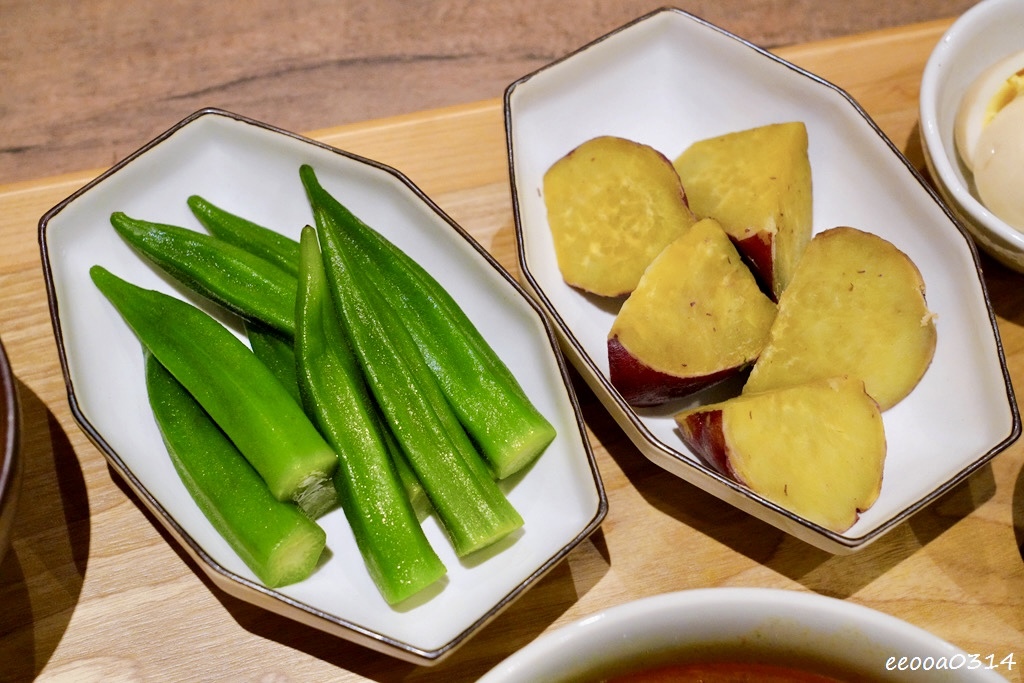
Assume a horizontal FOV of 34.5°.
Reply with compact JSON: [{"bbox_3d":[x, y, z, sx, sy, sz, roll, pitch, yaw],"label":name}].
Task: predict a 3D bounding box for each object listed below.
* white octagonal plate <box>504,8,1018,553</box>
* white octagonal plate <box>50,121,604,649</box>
[{"bbox_3d":[0.063,-0.017,0.453,0.107,0.030,0.155,-30,70,-16],"label":"white octagonal plate"},{"bbox_3d":[-0.051,0.011,0.433,0.107,0.030,0.155,-39,73,-19],"label":"white octagonal plate"}]

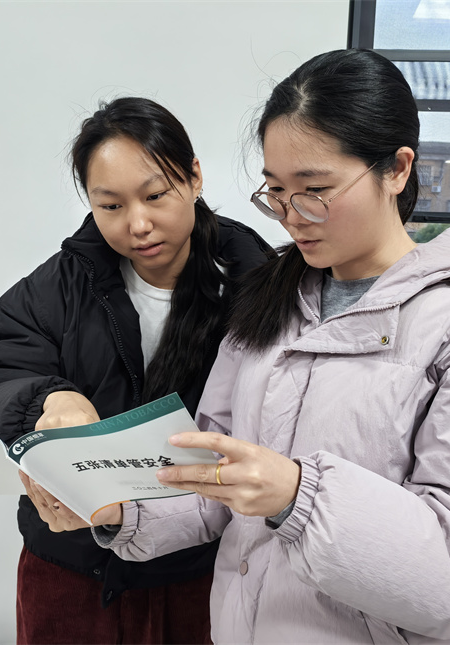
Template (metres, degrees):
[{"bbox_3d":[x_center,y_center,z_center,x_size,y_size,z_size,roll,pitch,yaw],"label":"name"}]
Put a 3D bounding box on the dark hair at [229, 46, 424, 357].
[{"bbox_3d":[0.131,-0.139,0.775,0.220,0.345,0.200,0,5,-38],"label":"dark hair"}]

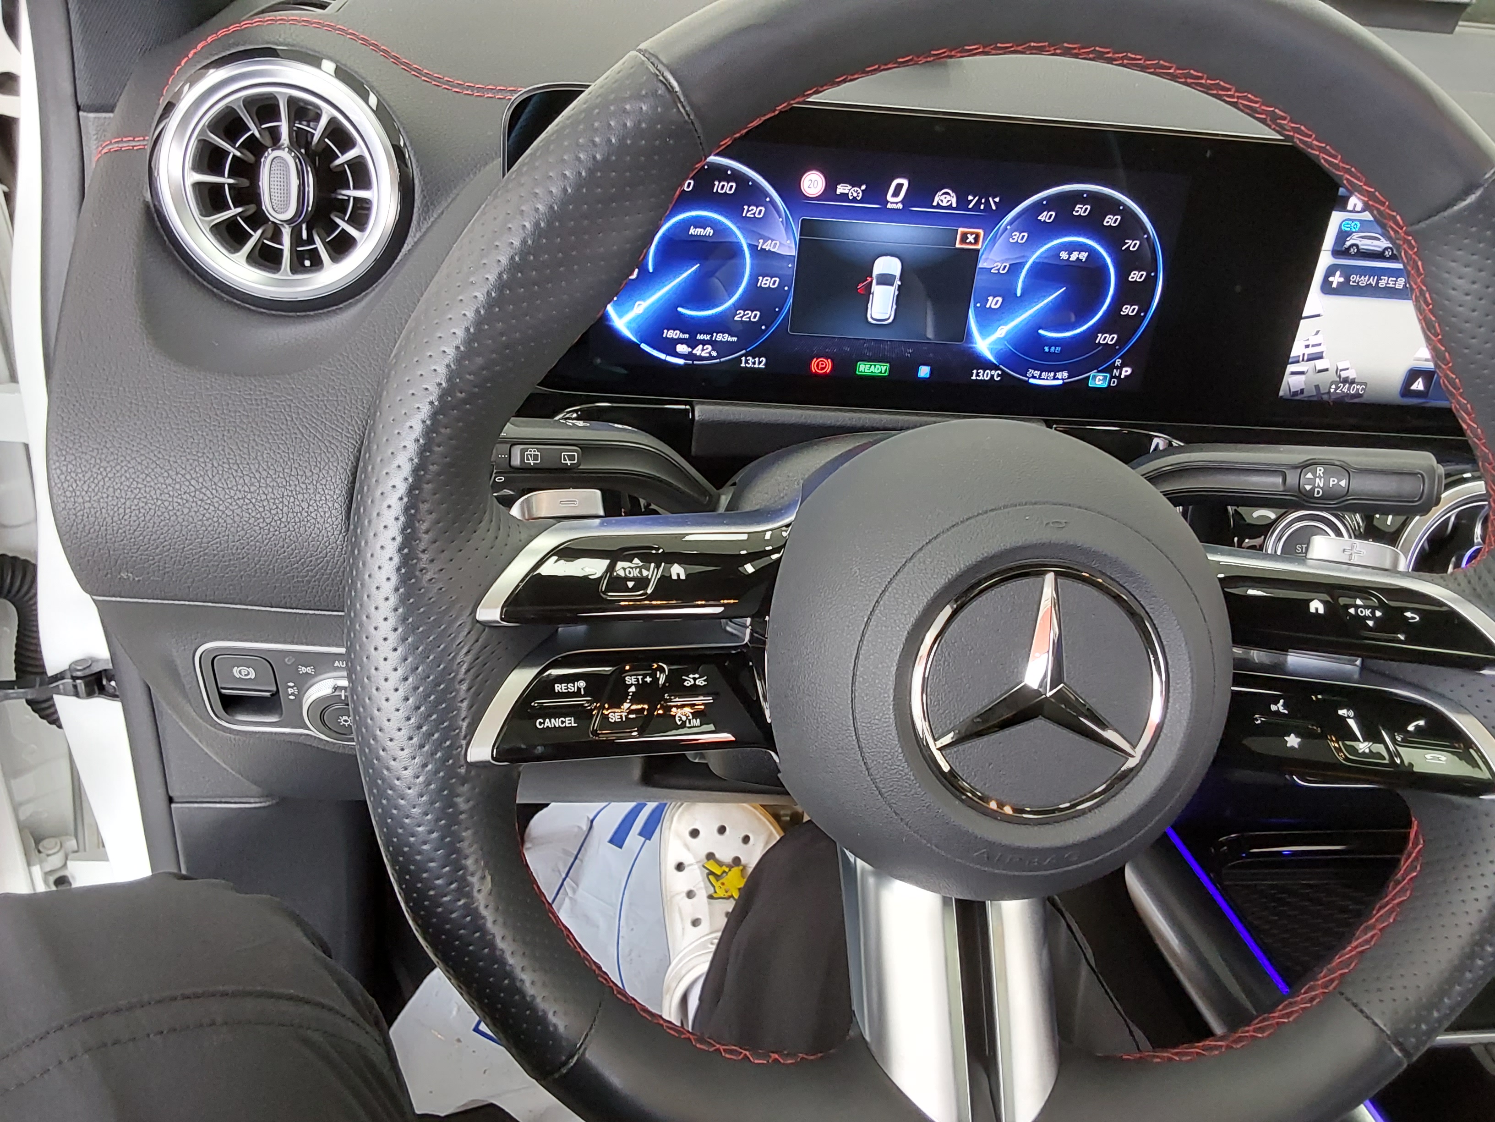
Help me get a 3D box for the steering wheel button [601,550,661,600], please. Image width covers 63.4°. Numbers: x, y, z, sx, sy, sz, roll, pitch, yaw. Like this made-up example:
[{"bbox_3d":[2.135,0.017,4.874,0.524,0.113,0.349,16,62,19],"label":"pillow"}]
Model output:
[{"bbox_3d":[-0.032,0.004,0.336,0.017,0.014,0.005,1,-3,-26],"label":"steering wheel button"}]

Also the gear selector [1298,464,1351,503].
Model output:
[{"bbox_3d":[0.209,-0.028,0.438,0.021,0.015,0.006,3,6,-8],"label":"gear selector"}]

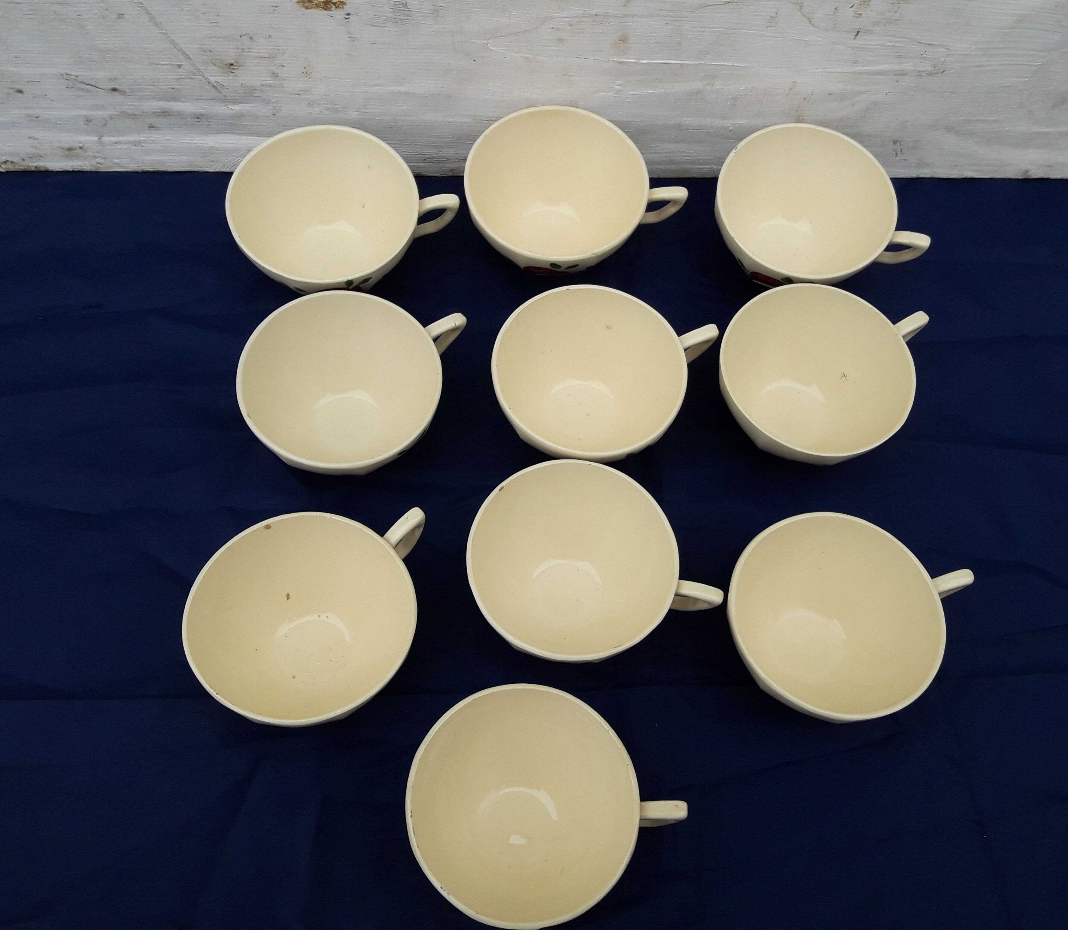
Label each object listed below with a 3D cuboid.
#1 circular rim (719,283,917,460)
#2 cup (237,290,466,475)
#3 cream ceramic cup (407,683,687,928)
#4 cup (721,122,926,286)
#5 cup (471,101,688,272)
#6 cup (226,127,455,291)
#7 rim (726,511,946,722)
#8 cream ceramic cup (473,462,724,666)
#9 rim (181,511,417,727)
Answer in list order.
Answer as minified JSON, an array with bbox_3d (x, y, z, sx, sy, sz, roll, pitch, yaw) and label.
[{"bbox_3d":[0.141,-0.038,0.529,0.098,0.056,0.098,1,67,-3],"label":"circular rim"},{"bbox_3d":[-0.088,-0.039,0.525,0.122,0.054,0.100,-32,73,-14],"label":"cup"},{"bbox_3d":[0.005,0.154,0.453,0.122,0.054,0.100,4,68,-1],"label":"cream ceramic cup"},{"bbox_3d":[0.157,-0.129,0.571,0.120,0.062,0.099,14,67,3],"label":"cup"},{"bbox_3d":[0.022,-0.144,0.570,0.122,0.054,0.100,0,68,-3],"label":"cup"},{"bbox_3d":[-0.102,-0.128,0.555,0.121,0.062,0.100,-8,68,-7],"label":"cup"},{"bbox_3d":[0.151,0.076,0.493,0.122,0.054,0.100,-15,70,-8],"label":"rim"},{"bbox_3d":[0.028,0.056,0.496,0.122,0.054,0.100,12,68,2],"label":"cream ceramic cup"},{"bbox_3d":[-0.097,0.070,0.473,0.099,0.062,0.120,42,71,13],"label":"rim"}]

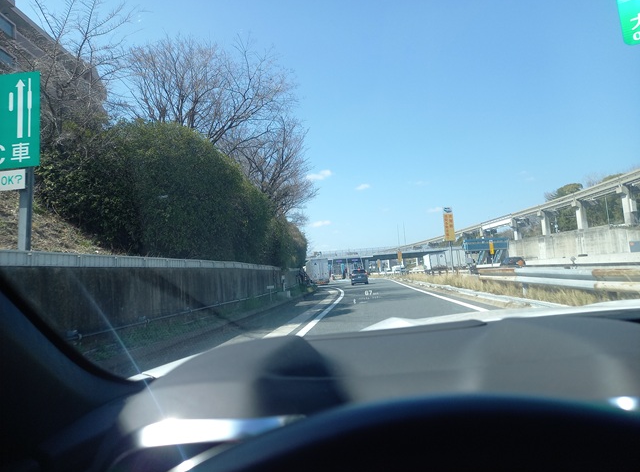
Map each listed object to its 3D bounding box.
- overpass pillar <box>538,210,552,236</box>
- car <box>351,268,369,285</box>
[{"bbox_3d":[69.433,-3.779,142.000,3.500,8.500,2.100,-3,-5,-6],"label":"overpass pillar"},{"bbox_3d":[4.483,4.573,51.800,1.840,1.680,4.500,-4,-5,5],"label":"car"}]

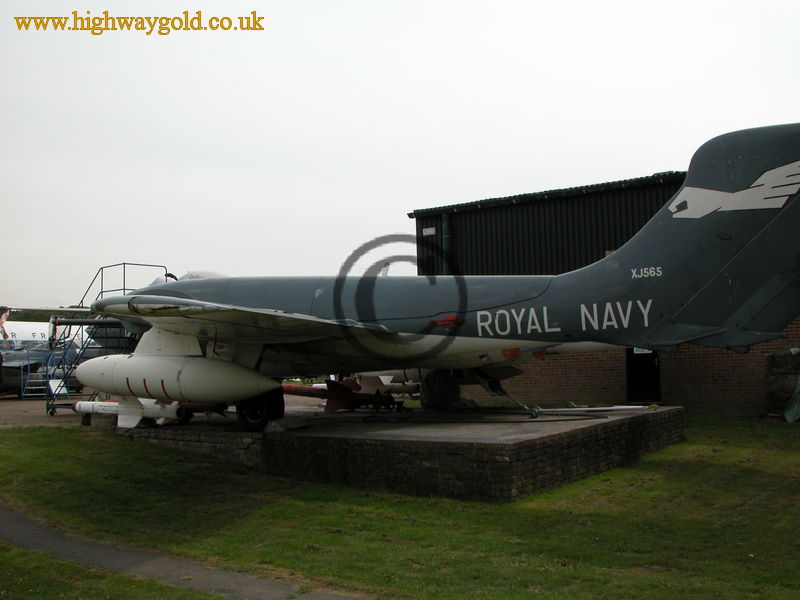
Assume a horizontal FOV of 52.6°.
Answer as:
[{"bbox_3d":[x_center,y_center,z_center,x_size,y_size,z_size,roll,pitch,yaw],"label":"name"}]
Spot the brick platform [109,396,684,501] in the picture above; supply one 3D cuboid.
[{"bbox_3d":[0.262,2.351,13.939,7.220,0.630,6.880,-5,-6,34],"label":"brick platform"}]

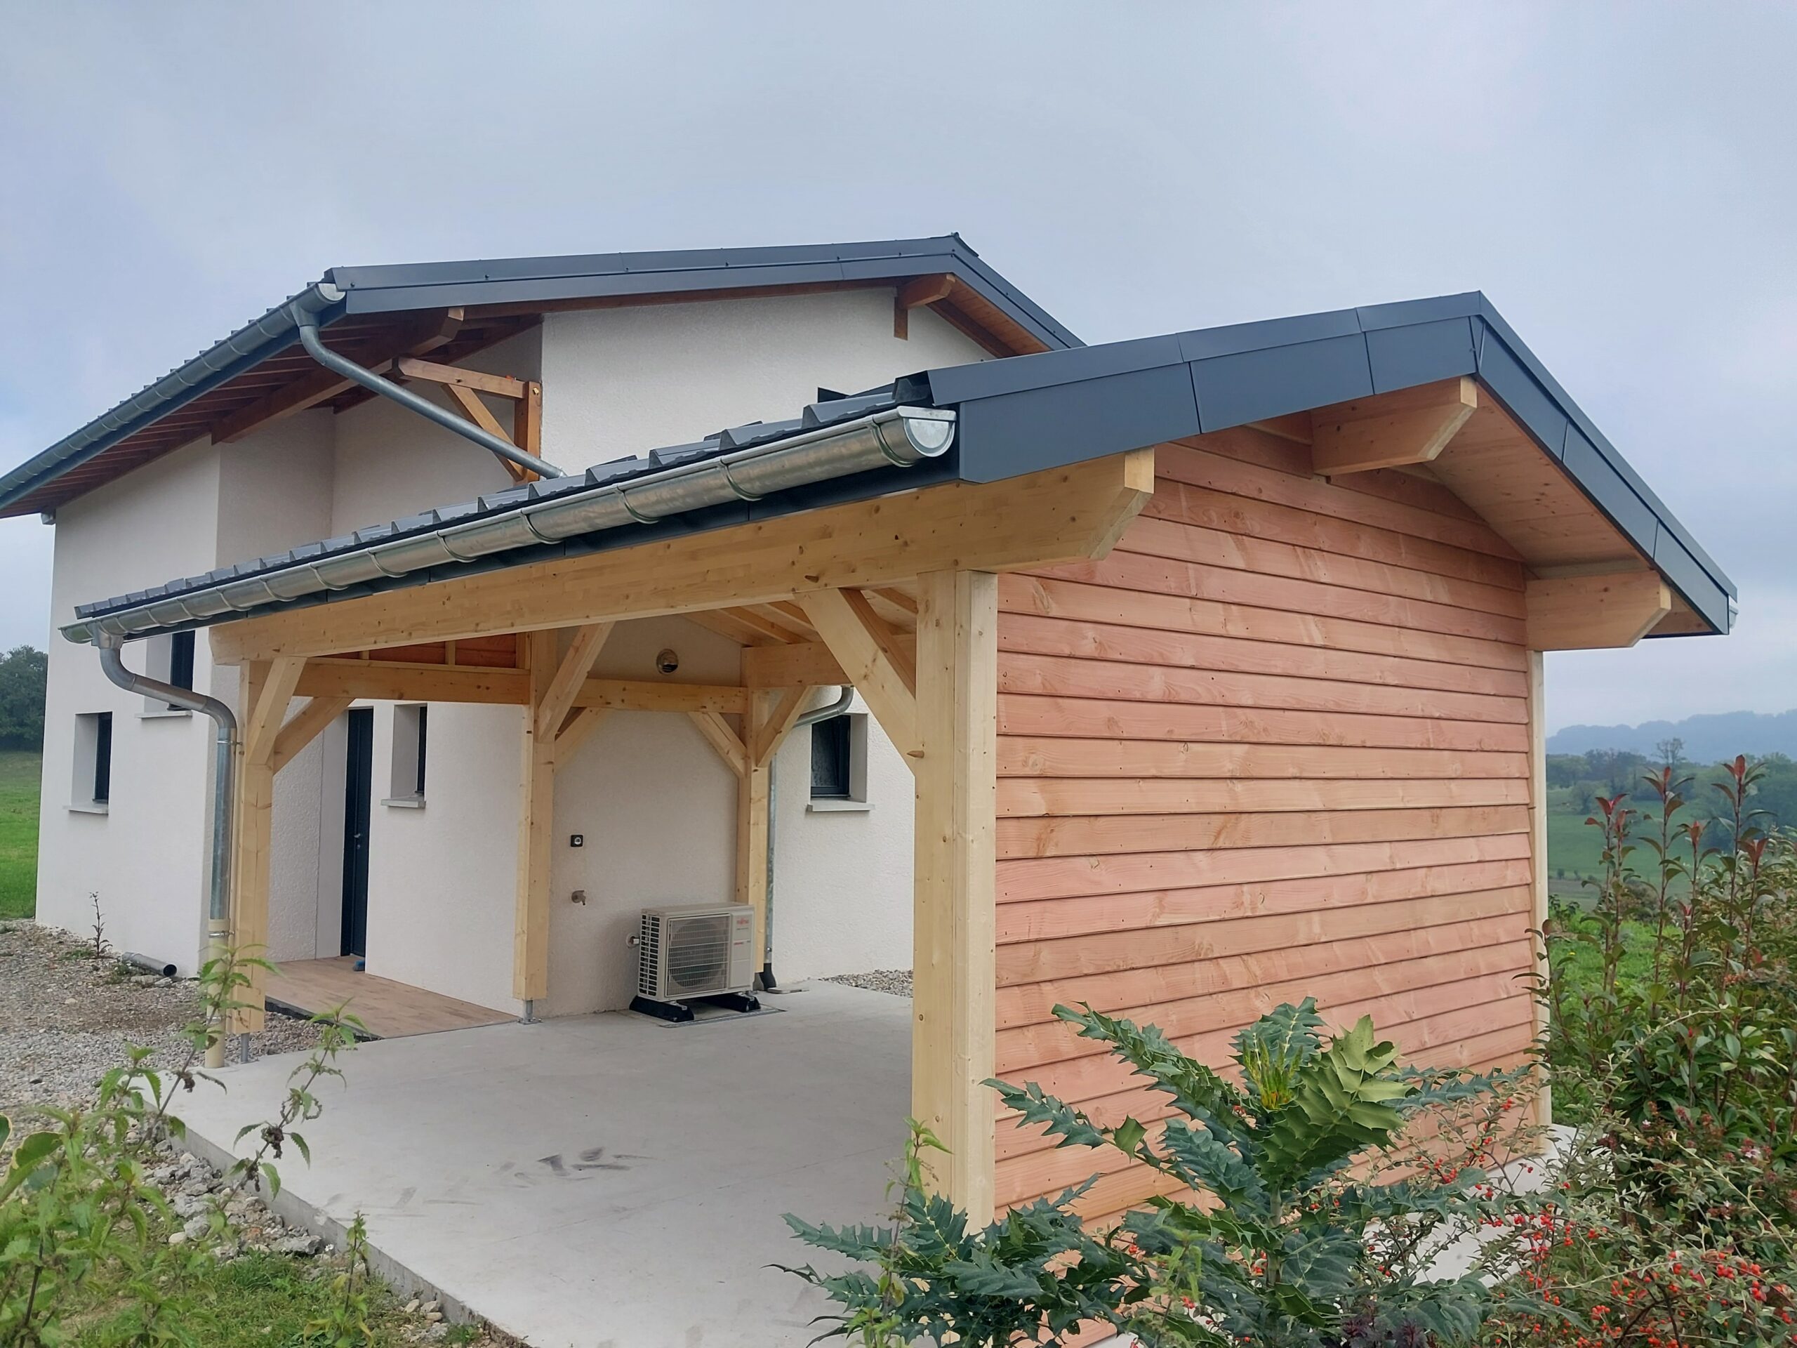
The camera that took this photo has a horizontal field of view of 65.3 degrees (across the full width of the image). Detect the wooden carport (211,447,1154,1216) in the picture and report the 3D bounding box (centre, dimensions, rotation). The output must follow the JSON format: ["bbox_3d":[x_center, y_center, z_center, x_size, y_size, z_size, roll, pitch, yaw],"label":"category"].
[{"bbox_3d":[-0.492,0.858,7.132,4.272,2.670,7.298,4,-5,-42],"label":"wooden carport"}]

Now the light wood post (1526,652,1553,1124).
[{"bbox_3d":[2.701,0.950,6.061,0.142,2.097,0.151,4,-5,-42],"label":"light wood post"}]

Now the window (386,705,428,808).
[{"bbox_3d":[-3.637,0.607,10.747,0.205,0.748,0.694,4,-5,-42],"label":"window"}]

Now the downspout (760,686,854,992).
[{"bbox_3d":[-0.695,1.222,10.800,0.837,2.367,0.107,4,-5,-42],"label":"downspout"}]

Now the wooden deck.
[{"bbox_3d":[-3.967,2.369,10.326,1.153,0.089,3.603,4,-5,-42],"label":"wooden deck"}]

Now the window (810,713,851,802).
[{"bbox_3d":[-0.612,0.691,11.572,0.587,0.708,0.107,4,-5,-42],"label":"window"}]

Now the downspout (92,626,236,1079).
[{"bbox_3d":[-4.003,0.985,7.647,0.730,2.376,0.107,4,-5,-42],"label":"downspout"}]

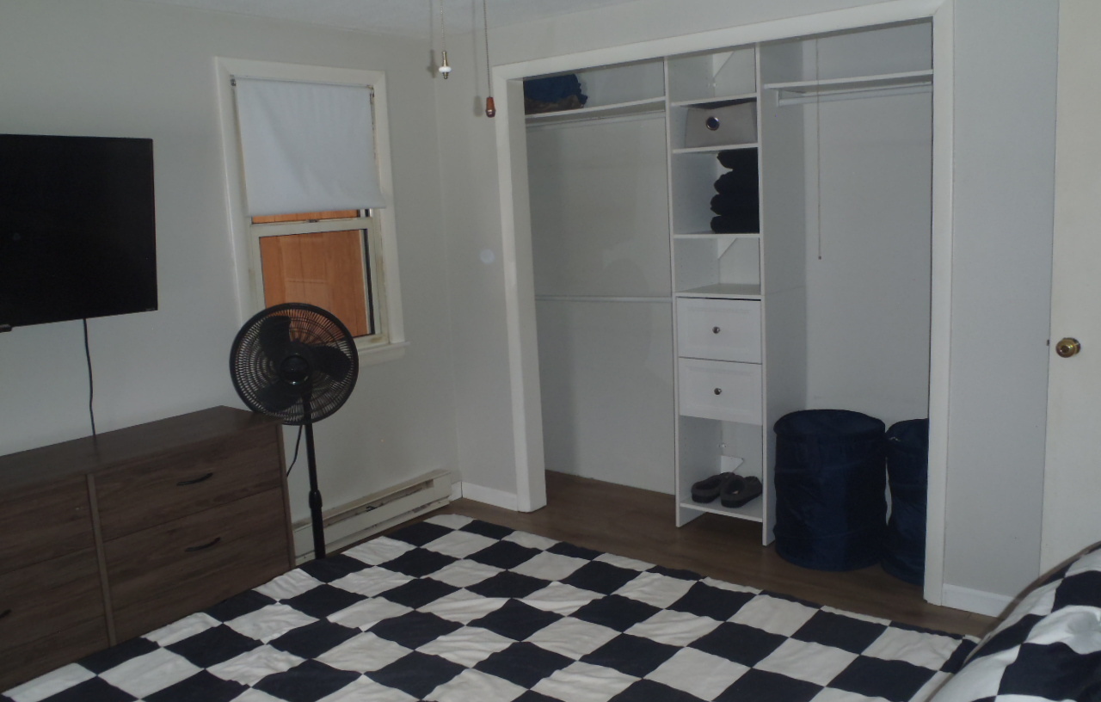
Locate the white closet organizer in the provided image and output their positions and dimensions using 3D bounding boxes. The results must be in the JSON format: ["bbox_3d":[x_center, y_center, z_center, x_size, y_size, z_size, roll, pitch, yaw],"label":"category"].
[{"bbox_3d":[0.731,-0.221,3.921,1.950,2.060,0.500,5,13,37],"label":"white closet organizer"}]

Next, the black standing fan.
[{"bbox_3d":[-0.905,0.412,3.379,0.460,1.170,0.390,-6,10,-16],"label":"black standing fan"}]

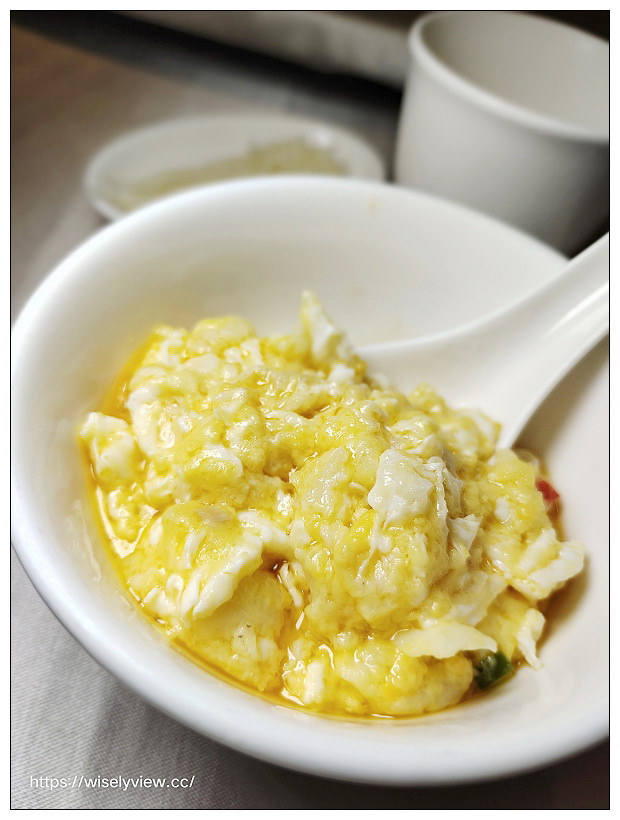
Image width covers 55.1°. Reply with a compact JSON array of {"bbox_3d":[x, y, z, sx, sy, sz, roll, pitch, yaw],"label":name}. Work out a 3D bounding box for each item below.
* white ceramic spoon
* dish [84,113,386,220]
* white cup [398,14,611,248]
[{"bbox_3d":[0.043,-0.014,0.122,0.132,0.048,0.043,-20,48,-11],"label":"white ceramic spoon"},{"bbox_3d":[-0.021,-0.068,0.206,0.100,0.023,0.100,4,52,-6],"label":"dish"},{"bbox_3d":[0.061,-0.072,0.192,0.079,0.071,0.079,12,51,0],"label":"white cup"}]

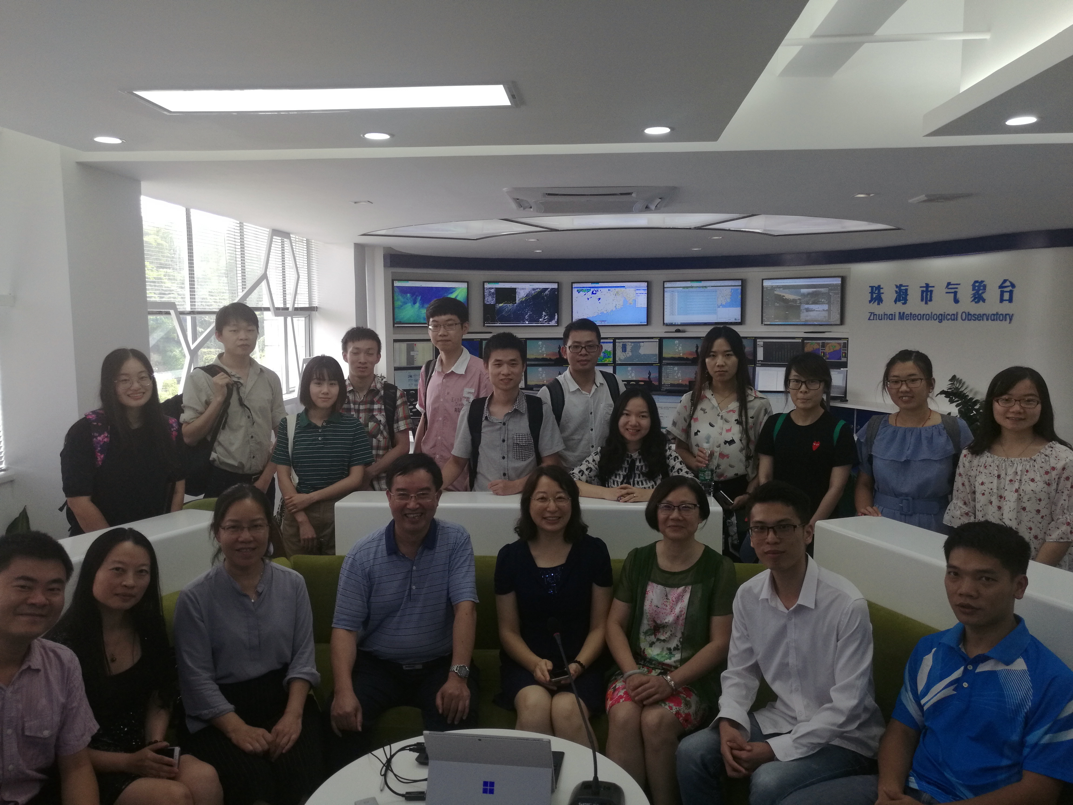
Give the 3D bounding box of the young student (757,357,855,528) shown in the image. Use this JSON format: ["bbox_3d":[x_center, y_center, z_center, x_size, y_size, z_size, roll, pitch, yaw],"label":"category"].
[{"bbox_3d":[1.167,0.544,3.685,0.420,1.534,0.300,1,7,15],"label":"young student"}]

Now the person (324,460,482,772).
[{"bbox_3d":[-0.411,0.809,2.641,0.510,1.302,0.780,-1,6,-7],"label":"person"}]

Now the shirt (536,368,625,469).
[{"bbox_3d":[0.244,0.162,4.165,0.480,0.679,0.290,0,6,2],"label":"shirt"}]

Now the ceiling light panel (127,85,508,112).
[{"bbox_3d":[-0.659,-0.974,2.642,1.210,0.040,0.310,0,6,5],"label":"ceiling light panel"}]

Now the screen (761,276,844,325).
[{"bbox_3d":[3.195,-1.210,10.027,0.970,0.560,0.070,3,7,32],"label":"screen"}]

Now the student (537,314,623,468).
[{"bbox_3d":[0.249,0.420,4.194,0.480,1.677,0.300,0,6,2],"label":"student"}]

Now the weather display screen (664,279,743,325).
[{"bbox_3d":[2.073,-1.233,10.392,0.970,0.560,0.070,2,6,21],"label":"weather display screen"}]

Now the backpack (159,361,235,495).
[{"bbox_3d":[-1.637,0.141,4.062,0.340,0.645,0.320,-3,7,-22],"label":"backpack"}]

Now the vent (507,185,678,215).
[{"bbox_3d":[0.334,-1.223,5.132,0.950,0.070,0.970,0,6,5],"label":"vent"}]

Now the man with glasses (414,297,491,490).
[{"bbox_3d":[-0.385,0.409,3.990,0.460,1.816,0.280,2,6,19],"label":"man with glasses"}]

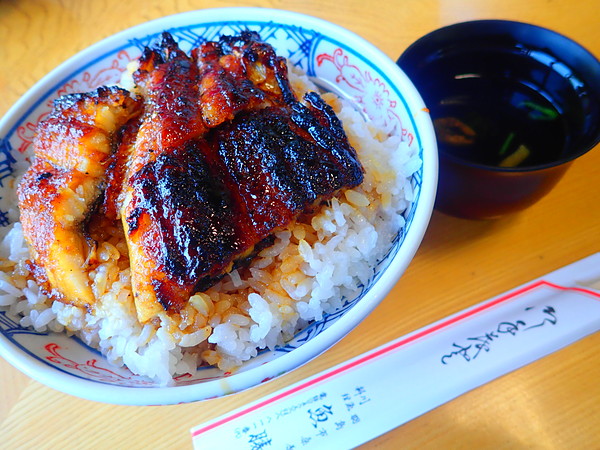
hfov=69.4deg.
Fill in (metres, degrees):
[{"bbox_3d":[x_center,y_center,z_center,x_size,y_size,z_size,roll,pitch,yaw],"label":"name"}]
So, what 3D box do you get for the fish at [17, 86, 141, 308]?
[{"bbox_3d":[-0.096,-0.017,0.187,0.046,0.030,0.108,-4,60,5],"label":"fish"}]

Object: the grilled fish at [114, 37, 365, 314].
[{"bbox_3d":[-0.034,-0.041,0.186,0.087,0.031,0.139,-20,60,-5],"label":"grilled fish"}]

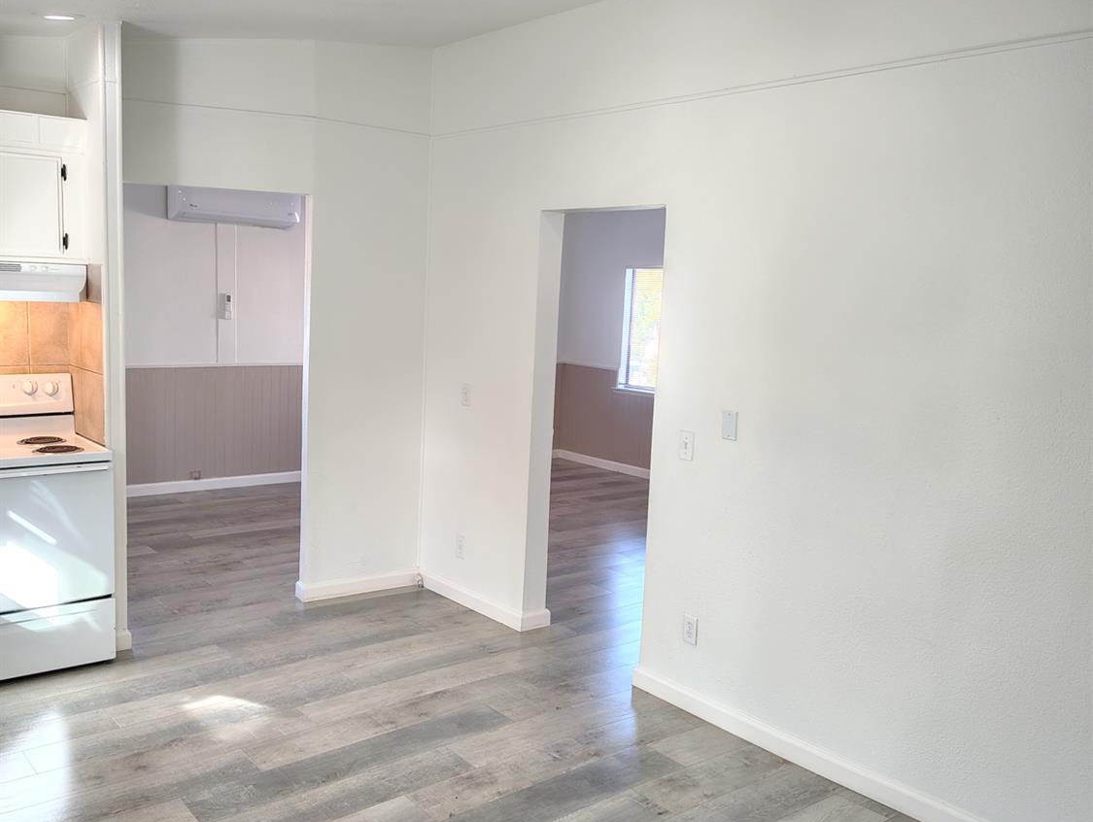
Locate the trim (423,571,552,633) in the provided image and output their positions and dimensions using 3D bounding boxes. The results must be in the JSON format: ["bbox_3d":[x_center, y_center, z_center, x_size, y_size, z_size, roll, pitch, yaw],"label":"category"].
[{"bbox_3d":[-0.337,0.974,5.302,0.181,0.085,0.890,-3,9,-40],"label":"trim"}]

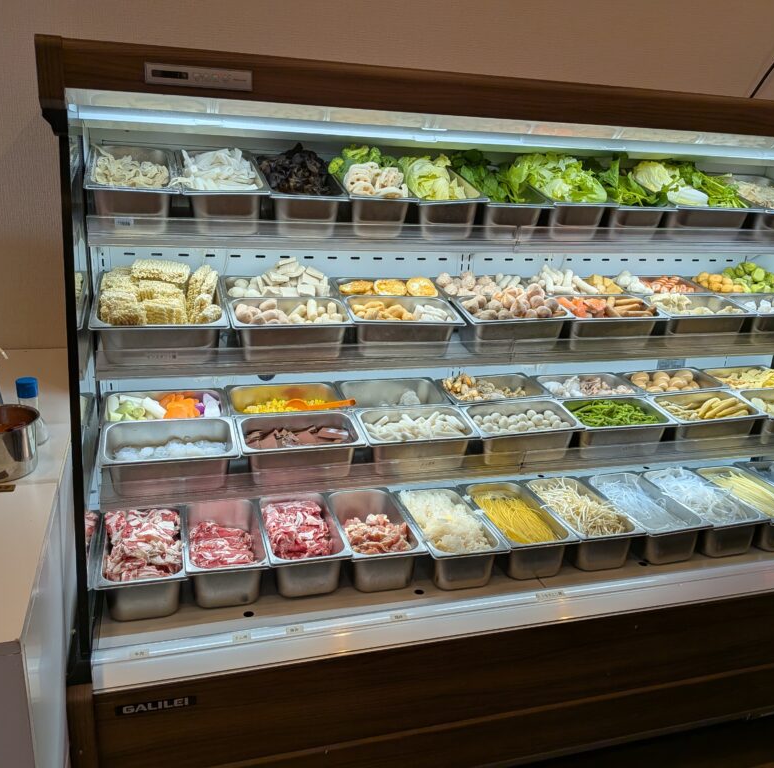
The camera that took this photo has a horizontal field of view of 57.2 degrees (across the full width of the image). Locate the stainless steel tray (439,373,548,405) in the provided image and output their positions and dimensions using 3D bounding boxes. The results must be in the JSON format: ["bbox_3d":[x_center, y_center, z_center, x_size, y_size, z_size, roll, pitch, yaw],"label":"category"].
[{"bbox_3d":[0.280,0.057,1.917,0.268,0.100,0.162,-2,26,-16],"label":"stainless steel tray"}]

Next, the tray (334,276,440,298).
[{"bbox_3d":[0.010,-0.194,1.804,0.265,0.100,0.162,-2,28,-16],"label":"tray"}]

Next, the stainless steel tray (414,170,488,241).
[{"bbox_3d":[0.107,-0.427,1.660,0.162,0.100,0.265,-6,35,-15],"label":"stainless steel tray"}]

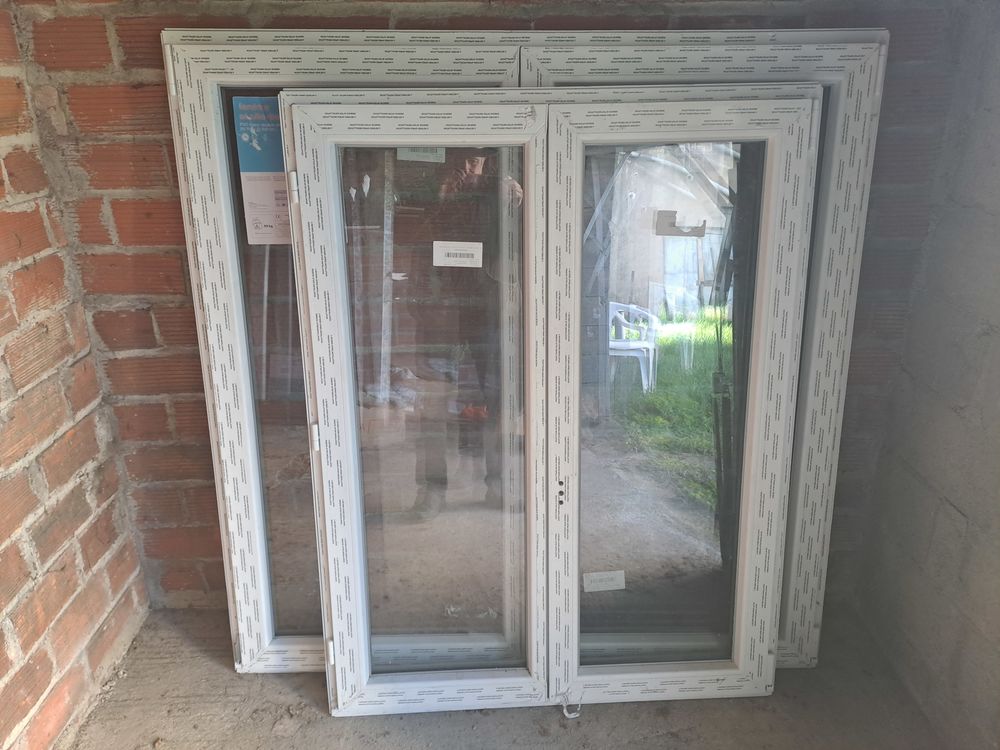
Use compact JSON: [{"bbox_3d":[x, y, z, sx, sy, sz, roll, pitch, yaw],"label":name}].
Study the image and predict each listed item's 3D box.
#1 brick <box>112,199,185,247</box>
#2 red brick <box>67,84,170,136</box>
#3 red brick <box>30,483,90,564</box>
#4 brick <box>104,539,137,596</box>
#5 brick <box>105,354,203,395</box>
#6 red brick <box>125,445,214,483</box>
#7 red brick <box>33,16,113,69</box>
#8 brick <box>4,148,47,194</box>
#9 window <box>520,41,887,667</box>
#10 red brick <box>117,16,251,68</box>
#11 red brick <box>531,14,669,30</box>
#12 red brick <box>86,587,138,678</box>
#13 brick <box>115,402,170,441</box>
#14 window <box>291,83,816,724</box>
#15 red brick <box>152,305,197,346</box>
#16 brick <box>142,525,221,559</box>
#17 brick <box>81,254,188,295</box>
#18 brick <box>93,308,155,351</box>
[{"bbox_3d":[-0.712,-0.354,1.633,0.255,0.097,0.120,-1,22,-1],"label":"brick"},{"bbox_3d":[-0.761,-0.568,1.547,0.255,0.097,0.120,-1,22,-1],"label":"red brick"},{"bbox_3d":[-1.013,0.317,1.574,0.120,0.087,0.205,-1,22,0],"label":"red brick"},{"bbox_3d":[-1.004,0.476,1.807,0.120,0.092,0.127,-1,21,0],"label":"brick"},{"bbox_3d":[-0.797,-0.021,1.762,0.255,0.096,0.120,-1,22,-1],"label":"brick"},{"bbox_3d":[-0.807,0.204,1.861,0.243,0.098,0.120,-1,22,0],"label":"red brick"},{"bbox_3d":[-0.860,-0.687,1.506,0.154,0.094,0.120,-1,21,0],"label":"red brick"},{"bbox_3d":[-1.010,-0.406,1.447,0.120,0.079,0.130,-1,22,-1],"label":"brick"},{"bbox_3d":[0.402,0.025,1.589,0.710,1.392,0.080,-1,14,0],"label":"window"},{"bbox_3d":[-0.632,-0.688,1.504,0.266,0.094,0.120,-1,22,-1],"label":"red brick"},{"bbox_3d":[0.204,-0.695,1.505,0.263,0.096,0.120,-1,22,0],"label":"red brick"},{"bbox_3d":[-1.009,0.623,1.773,0.120,0.078,0.227,-1,22,0],"label":"red brick"},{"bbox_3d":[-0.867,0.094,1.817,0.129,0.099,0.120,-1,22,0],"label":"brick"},{"bbox_3d":[0.111,0.106,1.496,1.000,1.300,0.085,-2,13,-2],"label":"window"},{"bbox_3d":[-0.664,-0.137,1.720,0.255,0.096,0.120,-1,22,-1],"label":"red brick"},{"bbox_3d":[-0.804,0.416,1.945,0.243,0.095,0.120,-1,22,0],"label":"brick"},{"bbox_3d":[-0.823,-0.246,1.672,0.227,0.096,0.120,-1,22,-1],"label":"brick"},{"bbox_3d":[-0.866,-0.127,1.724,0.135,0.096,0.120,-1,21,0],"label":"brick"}]

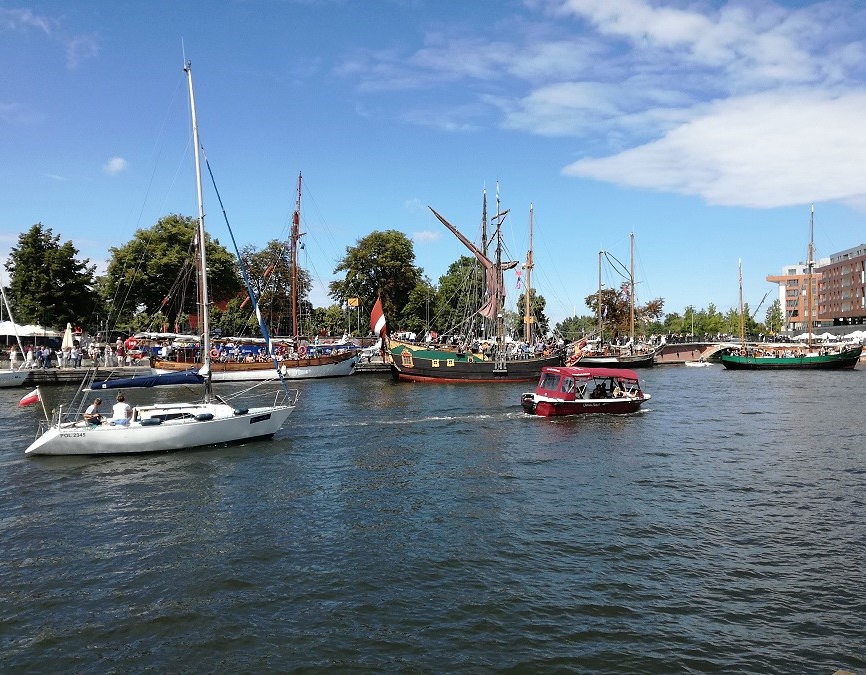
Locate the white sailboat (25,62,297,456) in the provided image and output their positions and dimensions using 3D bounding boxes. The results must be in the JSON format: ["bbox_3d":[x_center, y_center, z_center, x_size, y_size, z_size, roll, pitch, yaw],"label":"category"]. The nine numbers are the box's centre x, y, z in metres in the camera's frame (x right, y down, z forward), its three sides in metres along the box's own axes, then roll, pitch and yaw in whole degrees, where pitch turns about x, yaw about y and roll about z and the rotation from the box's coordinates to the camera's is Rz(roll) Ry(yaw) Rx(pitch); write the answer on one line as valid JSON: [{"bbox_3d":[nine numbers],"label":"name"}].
[{"bbox_3d":[-7.500,-2.494,20.400,7.500,11.300,2.500,0,0,-29],"label":"white sailboat"}]

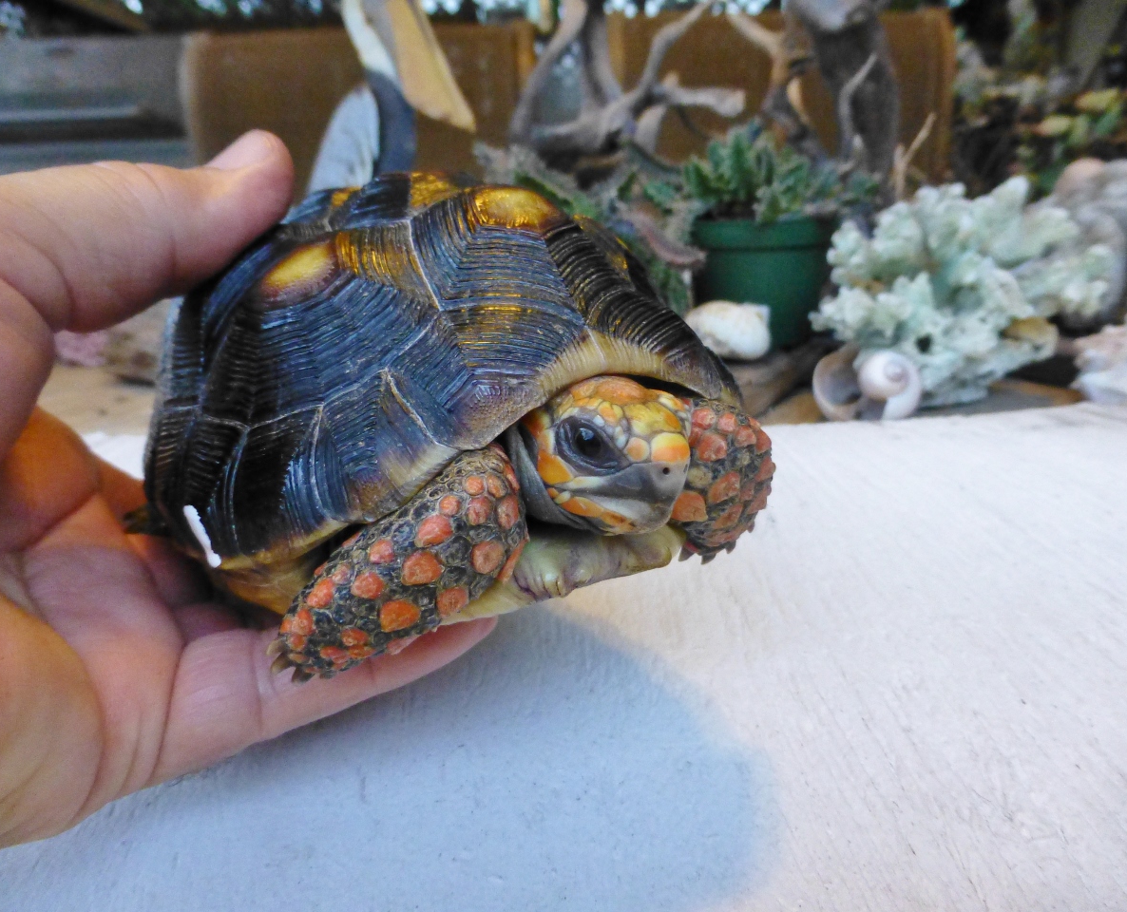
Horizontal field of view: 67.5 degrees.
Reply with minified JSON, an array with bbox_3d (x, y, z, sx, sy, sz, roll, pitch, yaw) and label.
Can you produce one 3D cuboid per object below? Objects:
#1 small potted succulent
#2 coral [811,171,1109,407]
[{"bbox_3d":[0.141,-0.150,0.580,0.137,0.148,0.135,4,17,13],"label":"small potted succulent"},{"bbox_3d":[0.261,-0.107,0.550,0.183,0.137,0.130,8,19,24],"label":"coral"}]

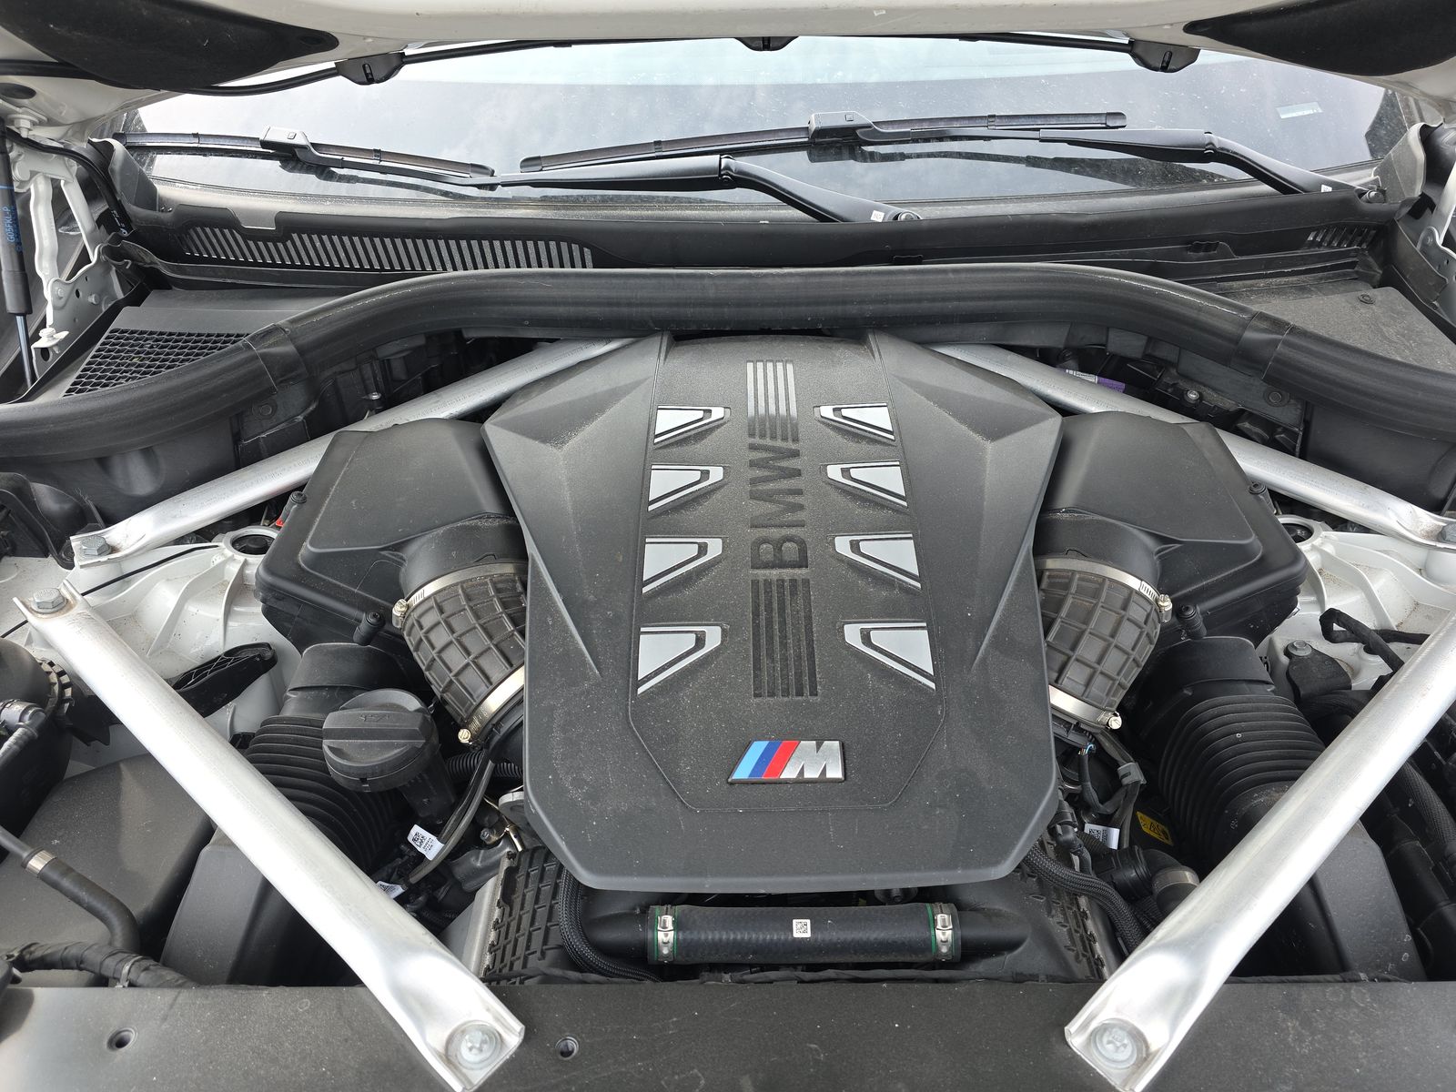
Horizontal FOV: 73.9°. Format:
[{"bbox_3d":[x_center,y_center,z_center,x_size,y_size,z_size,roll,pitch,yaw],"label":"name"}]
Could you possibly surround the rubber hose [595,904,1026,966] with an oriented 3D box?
[{"bbox_3d":[0.052,0.257,0.640,0.287,0.039,0.039,0,33,0],"label":"rubber hose"}]

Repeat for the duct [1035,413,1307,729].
[{"bbox_3d":[0.367,0.030,0.860,0.245,0.200,0.280,0,39,0],"label":"duct"}]

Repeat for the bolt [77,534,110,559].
[{"bbox_3d":[-0.517,0.001,0.790,0.025,0.013,0.025,0,33,0],"label":"bolt"}]

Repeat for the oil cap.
[{"bbox_3d":[-0.242,0.146,0.690,0.077,0.090,0.077,-9,38,7],"label":"oil cap"}]

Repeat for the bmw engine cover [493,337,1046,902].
[{"bbox_3d":[0.042,0.013,0.789,0.515,0.110,0.520,0,46,0],"label":"bmw engine cover"}]

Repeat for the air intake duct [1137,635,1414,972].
[{"bbox_3d":[0.400,0.218,0.750,0.165,0.180,0.260,0,39,0],"label":"air intake duct"}]

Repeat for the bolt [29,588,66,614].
[{"bbox_3d":[-0.574,0.046,0.815,0.026,0.012,0.026,0,39,0],"label":"bolt"}]

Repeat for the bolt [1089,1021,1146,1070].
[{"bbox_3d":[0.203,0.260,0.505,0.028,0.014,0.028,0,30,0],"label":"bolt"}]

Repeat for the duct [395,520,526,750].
[{"bbox_3d":[-0.203,0.070,0.775,0.110,0.110,0.165,-20,62,-27],"label":"duct"}]

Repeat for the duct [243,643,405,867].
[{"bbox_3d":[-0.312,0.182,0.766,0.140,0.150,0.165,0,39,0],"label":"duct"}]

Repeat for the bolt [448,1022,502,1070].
[{"bbox_3d":[-0.152,0.299,0.580,0.031,0.012,0.031,0,35,0],"label":"bolt"}]

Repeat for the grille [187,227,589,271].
[{"bbox_3d":[-0.356,-0.307,1.005,0.445,0.042,0.030,5,3,8],"label":"grille"}]

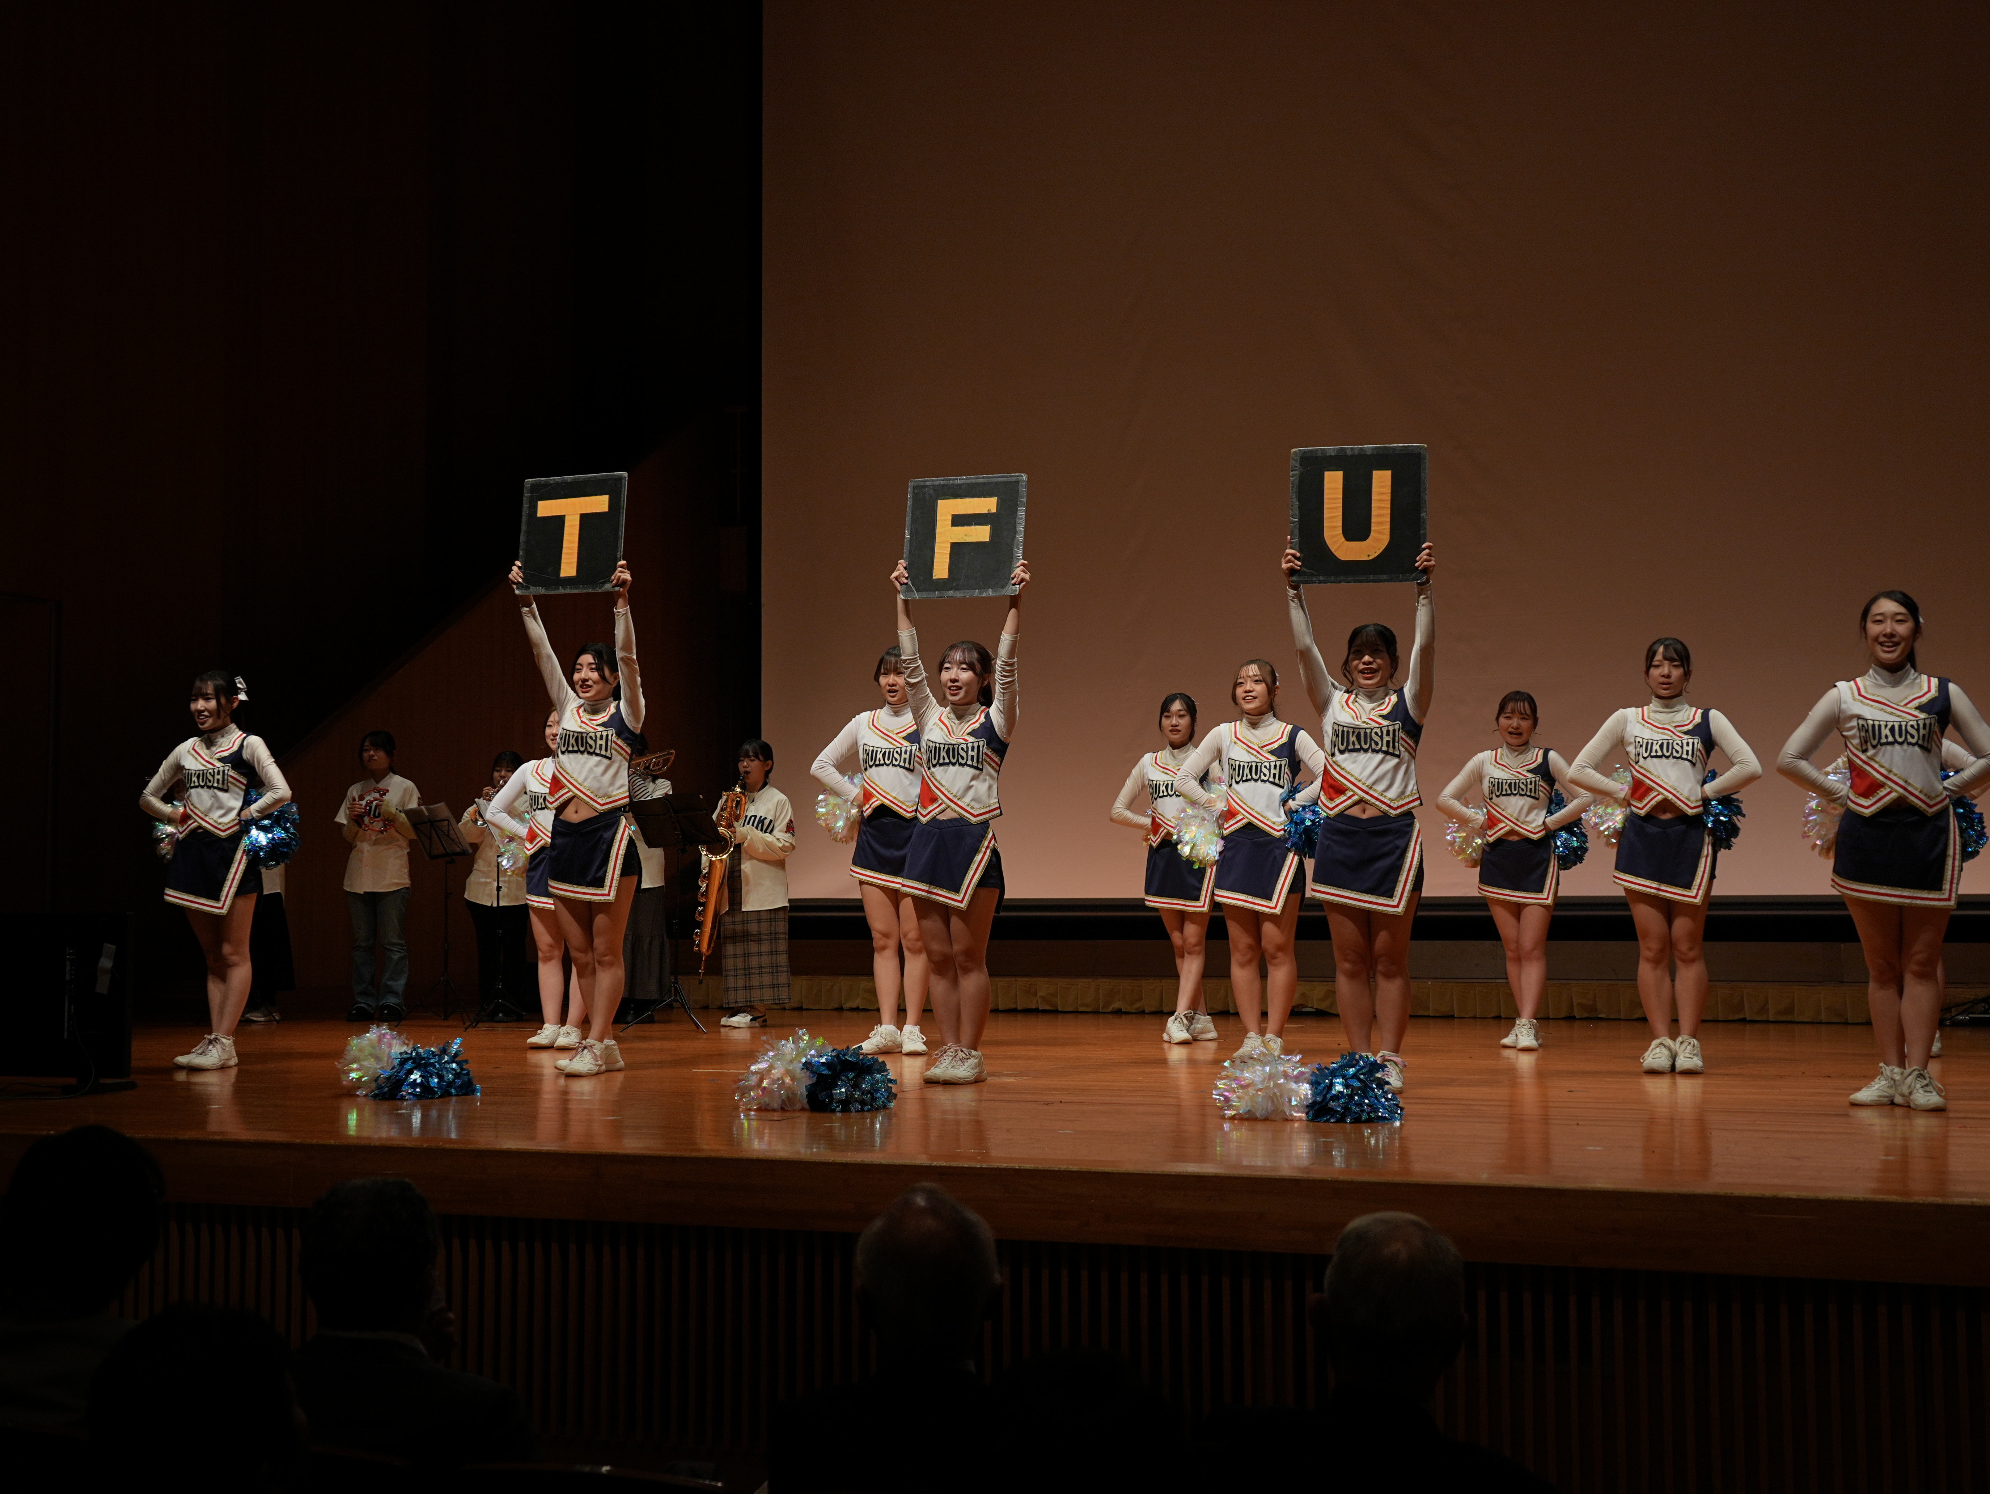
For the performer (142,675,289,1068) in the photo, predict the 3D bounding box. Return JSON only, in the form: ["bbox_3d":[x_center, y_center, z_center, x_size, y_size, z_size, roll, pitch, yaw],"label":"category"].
[{"bbox_3d":[-3.153,0.490,9.904,0.690,1.595,0.380,-2,-4,22],"label":"performer"}]

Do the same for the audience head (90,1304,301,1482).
[{"bbox_3d":[-0.760,0.648,2.292,0.180,0.235,0.215,-2,-4,25],"label":"audience head"}]

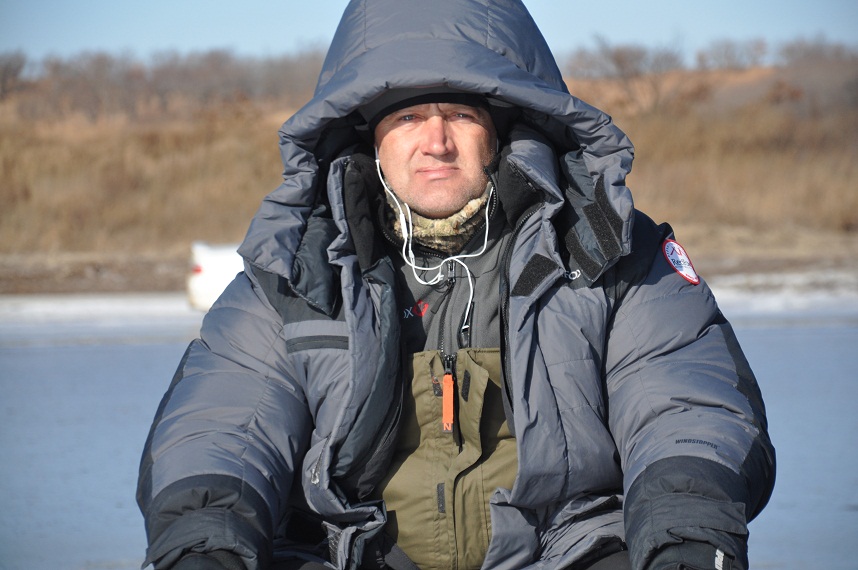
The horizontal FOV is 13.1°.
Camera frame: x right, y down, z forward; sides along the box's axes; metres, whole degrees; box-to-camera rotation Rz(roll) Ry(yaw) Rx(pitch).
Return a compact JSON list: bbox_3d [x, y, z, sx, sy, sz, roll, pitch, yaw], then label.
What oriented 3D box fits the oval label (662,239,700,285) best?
[{"bbox_3d":[0.302,-0.028,4.490,0.010,0.067,0.057,-37,-17,26],"label":"oval label"}]

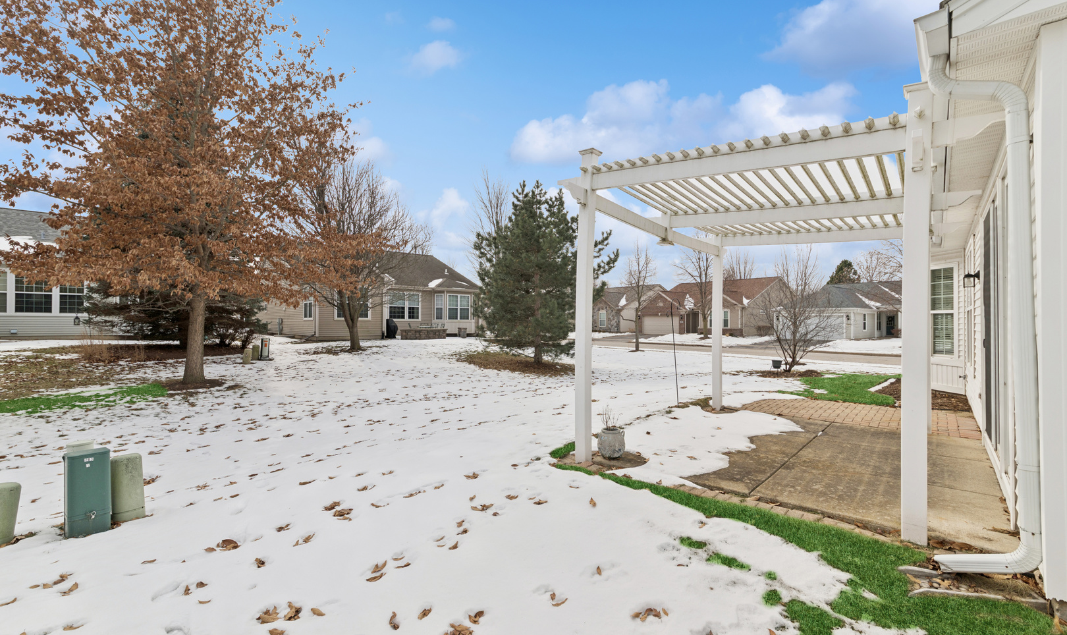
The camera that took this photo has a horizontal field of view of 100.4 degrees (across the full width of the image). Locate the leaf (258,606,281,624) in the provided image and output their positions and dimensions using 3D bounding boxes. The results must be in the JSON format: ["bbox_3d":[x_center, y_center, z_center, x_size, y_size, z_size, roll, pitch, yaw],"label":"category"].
[{"bbox_3d":[-1.150,1.294,1.935,0.100,0.040,0.075,0,-1,0],"label":"leaf"}]

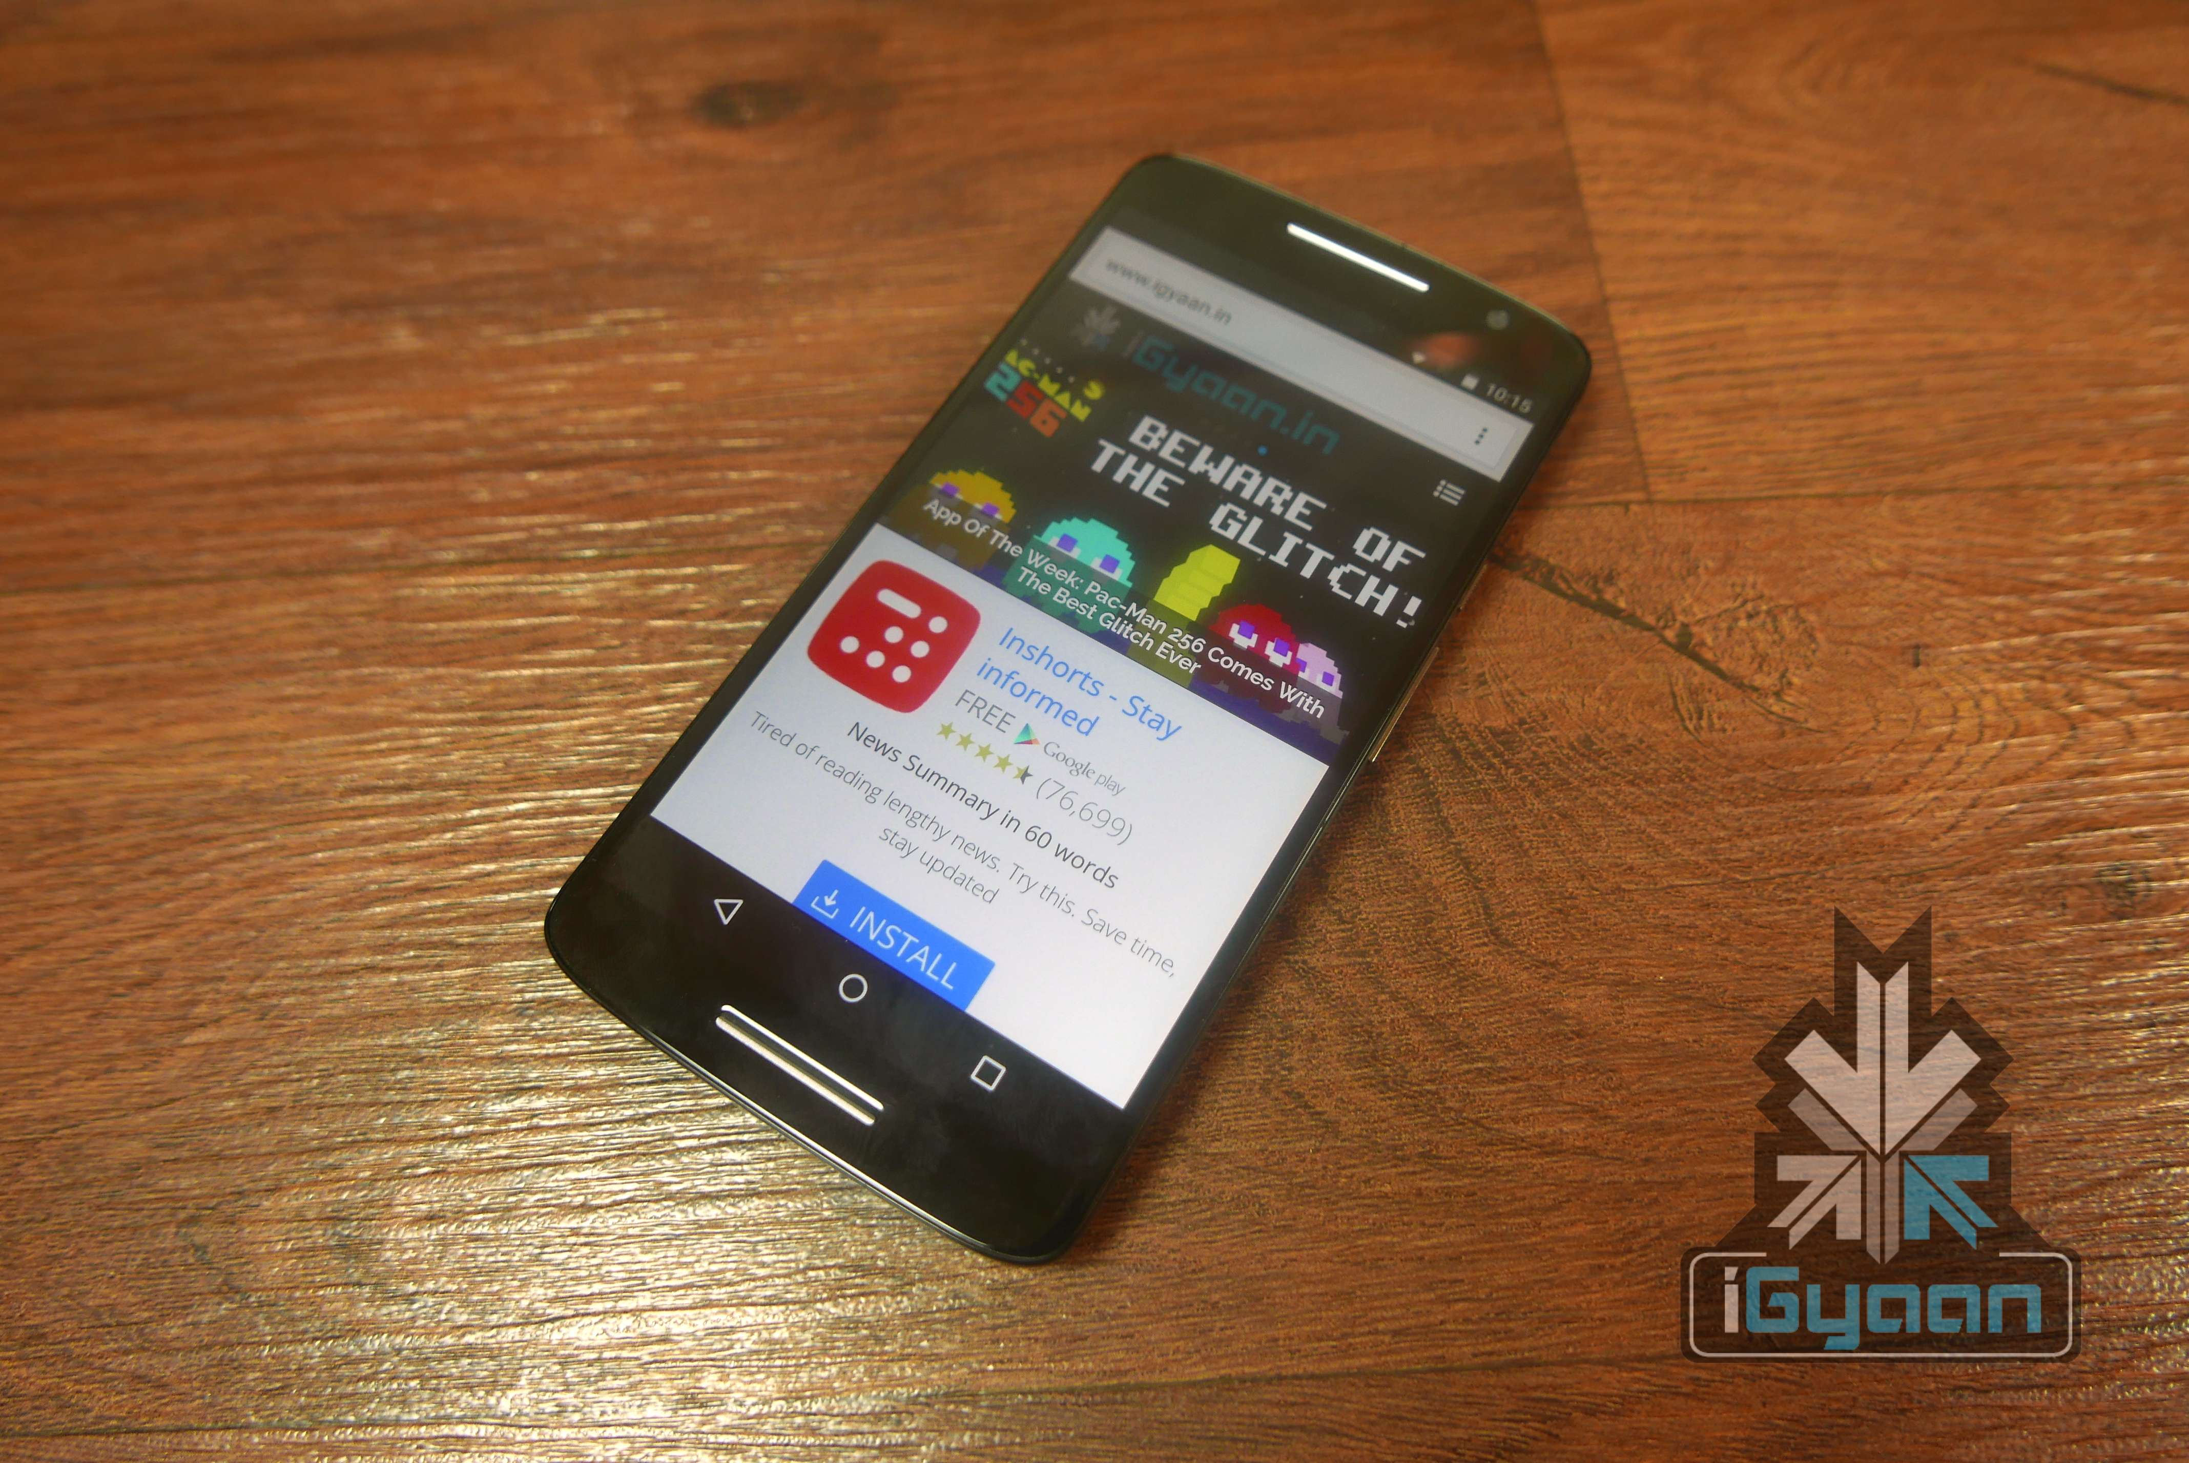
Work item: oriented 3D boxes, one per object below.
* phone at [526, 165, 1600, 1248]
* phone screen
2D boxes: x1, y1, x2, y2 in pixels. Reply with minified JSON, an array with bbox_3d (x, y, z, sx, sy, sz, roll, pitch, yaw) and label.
[{"bbox_3d":[0.002,-0.012,0.194,0.075,0.011,0.148,29,70,13],"label":"phone"},{"bbox_3d":[0.004,-0.017,0.192,0.069,0.002,0.113,29,70,13],"label":"phone screen"}]

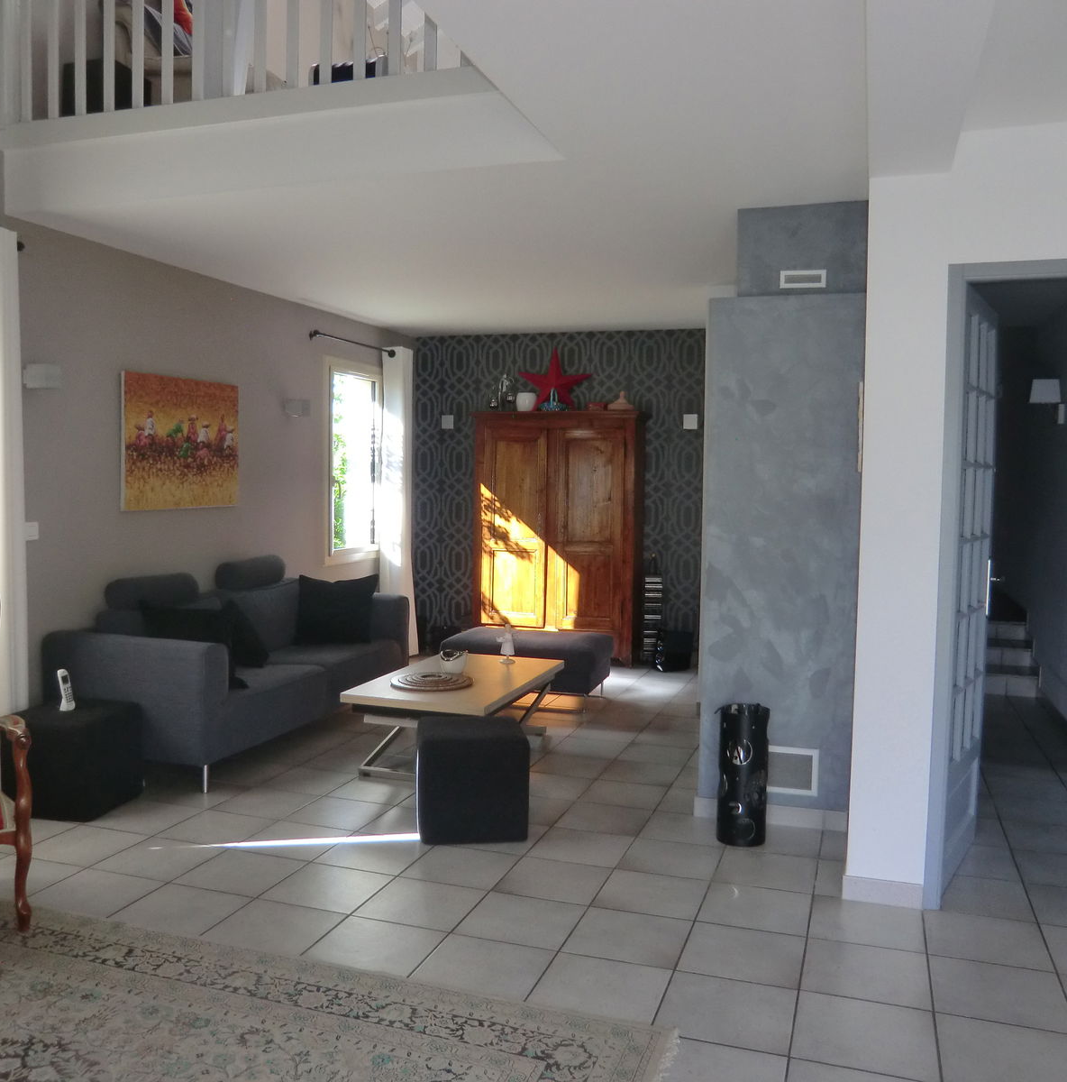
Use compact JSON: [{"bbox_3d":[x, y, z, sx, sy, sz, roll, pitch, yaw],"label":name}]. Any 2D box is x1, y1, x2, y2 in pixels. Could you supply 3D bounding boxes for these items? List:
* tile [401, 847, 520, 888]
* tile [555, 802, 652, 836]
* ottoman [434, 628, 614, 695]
[{"bbox_3d":[-0.252,1.170,3.598,0.338,0.010,0.338,2,3,18],"label":"tile"},{"bbox_3d":[0.291,1.138,4.098,0.337,0.010,0.337,2,3,18],"label":"tile"},{"bbox_3d":[-0.031,0.813,6.390,0.930,0.385,0.660,2,3,18],"label":"ottoman"}]

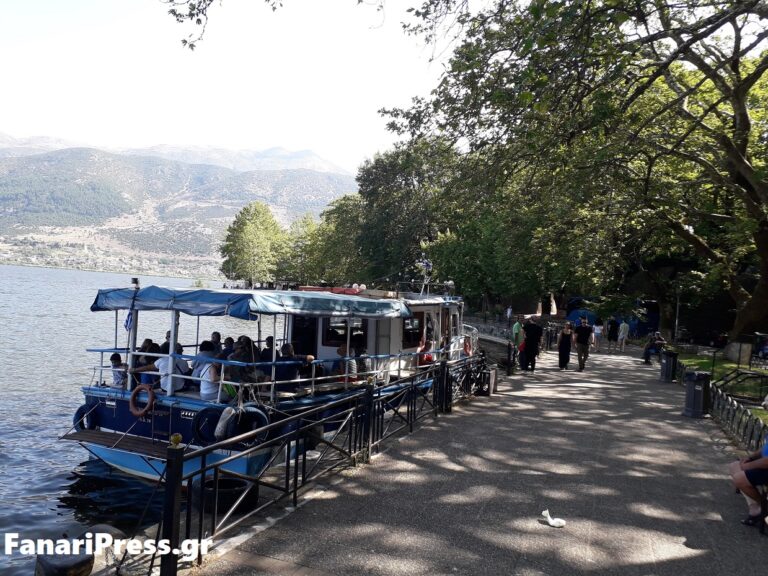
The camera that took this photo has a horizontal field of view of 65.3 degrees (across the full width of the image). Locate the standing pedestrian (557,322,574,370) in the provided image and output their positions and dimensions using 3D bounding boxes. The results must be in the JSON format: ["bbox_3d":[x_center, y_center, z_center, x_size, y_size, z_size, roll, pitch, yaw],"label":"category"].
[{"bbox_3d":[5.902,1.904,19.500,0.480,1.580,0.360,4,0,18],"label":"standing pedestrian"}]

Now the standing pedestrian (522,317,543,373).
[{"bbox_3d":[4.627,1.754,18.600,0.550,1.760,0.380,4,0,-6],"label":"standing pedestrian"}]

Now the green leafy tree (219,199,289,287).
[{"bbox_3d":[-16.191,-4.864,75.013,8.600,12.170,8.600,4,0,0],"label":"green leafy tree"}]

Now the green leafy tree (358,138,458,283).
[{"bbox_3d":[2.315,-4.412,45.015,9.500,13.620,9.500,4,0,0],"label":"green leafy tree"}]

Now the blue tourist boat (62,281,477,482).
[{"bbox_3d":[-0.749,1.623,15.525,3.600,3.000,13.800,4,0,25],"label":"blue tourist boat"}]

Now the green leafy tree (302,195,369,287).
[{"bbox_3d":[-4.956,-4.164,66.013,9.000,12.260,9.000,4,0,0],"label":"green leafy tree"}]

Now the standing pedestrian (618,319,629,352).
[{"bbox_3d":[12.621,2.529,31.500,0.500,1.730,0.380,4,0,12],"label":"standing pedestrian"}]

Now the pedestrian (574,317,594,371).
[{"bbox_3d":[6.511,1.820,19.500,0.560,1.760,0.400,4,0,19],"label":"pedestrian"}]

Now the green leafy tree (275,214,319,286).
[{"bbox_3d":[-11.577,-4.383,82.013,7.800,11.890,7.800,4,0,0],"label":"green leafy tree"}]

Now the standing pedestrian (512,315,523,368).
[{"bbox_3d":[4.321,1.747,19.200,0.360,1.740,0.480,4,0,-6],"label":"standing pedestrian"}]

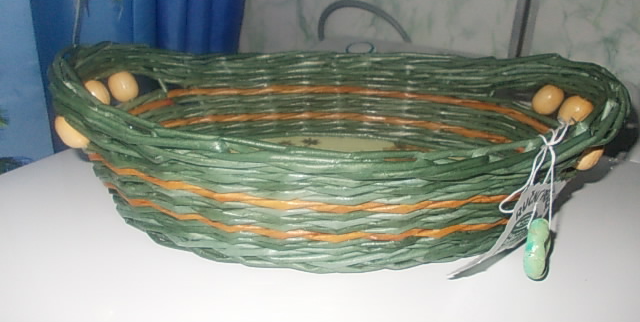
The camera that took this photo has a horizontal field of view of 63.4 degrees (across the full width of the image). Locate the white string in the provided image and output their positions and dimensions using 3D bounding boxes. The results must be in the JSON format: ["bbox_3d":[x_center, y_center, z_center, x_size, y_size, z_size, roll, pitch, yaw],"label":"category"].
[{"bbox_3d":[0.127,0.007,0.307,0.042,0.060,0.030,2,24,0],"label":"white string"}]

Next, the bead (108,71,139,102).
[{"bbox_3d":[-0.134,-0.051,0.353,0.021,0.021,0.021,2,24,0],"label":"bead"}]

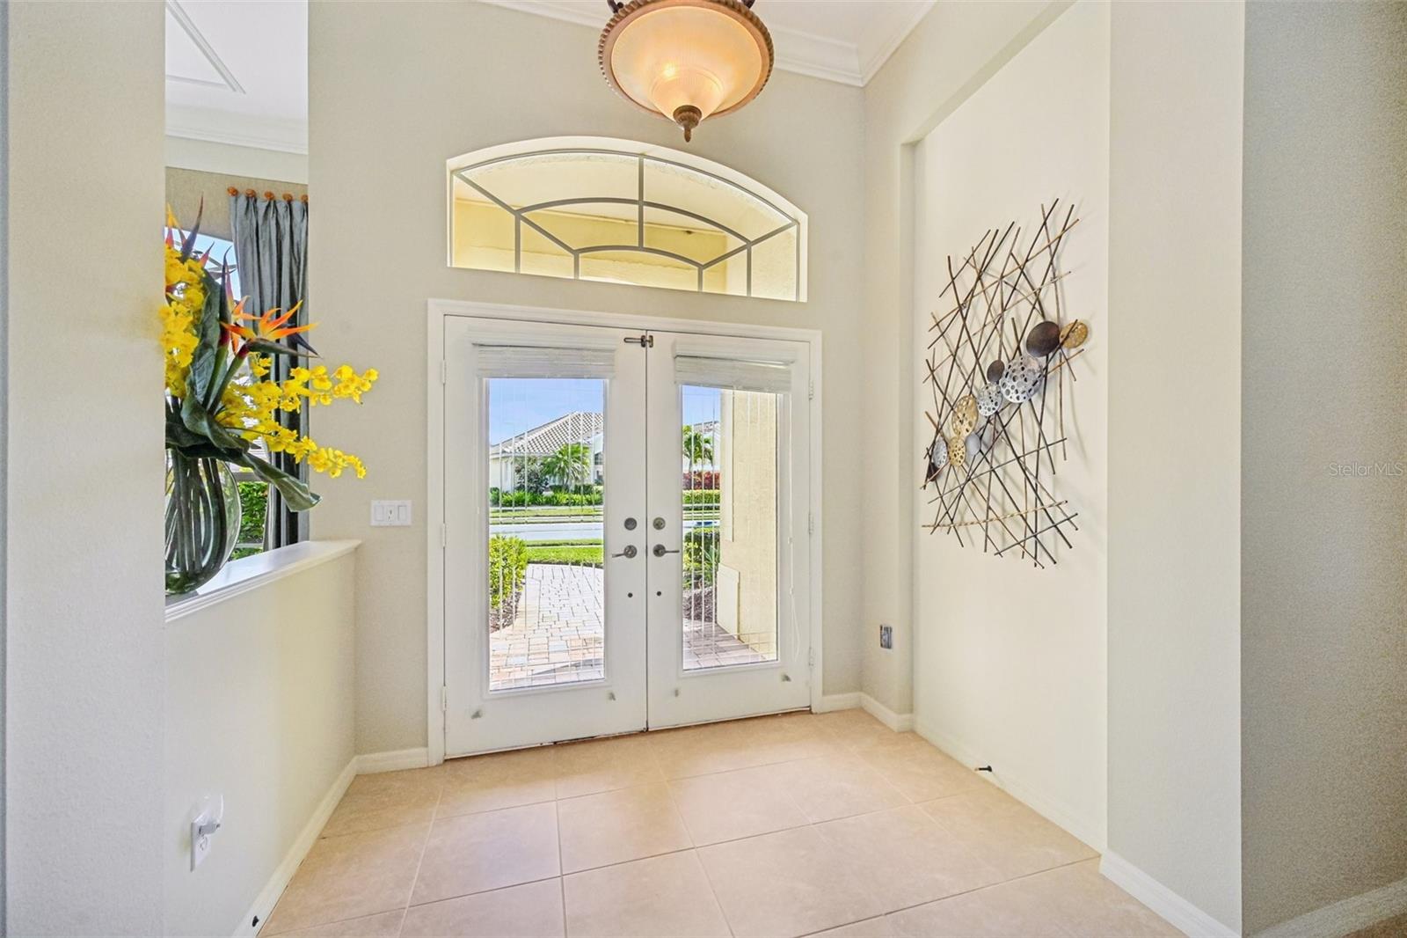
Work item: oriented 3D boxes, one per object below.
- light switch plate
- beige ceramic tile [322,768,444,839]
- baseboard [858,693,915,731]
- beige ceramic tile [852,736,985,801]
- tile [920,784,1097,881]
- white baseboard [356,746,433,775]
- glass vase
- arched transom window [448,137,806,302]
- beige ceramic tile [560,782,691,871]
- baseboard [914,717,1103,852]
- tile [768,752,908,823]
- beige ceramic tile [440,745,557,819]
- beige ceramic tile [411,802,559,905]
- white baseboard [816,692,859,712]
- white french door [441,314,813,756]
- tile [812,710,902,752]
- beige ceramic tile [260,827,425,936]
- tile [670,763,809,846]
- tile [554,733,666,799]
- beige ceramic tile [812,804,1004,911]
[{"bbox_3d":[-1.373,0.195,2.405,0.160,0.112,0.011,0,0,-17],"label":"light switch plate"},{"bbox_3d":[-1.266,1.337,2.224,0.380,0.012,0.427,0,0,-17],"label":"beige ceramic tile"},{"bbox_3d":[0.982,1.291,2.930,0.110,0.088,0.310,0,0,-17],"label":"baseboard"},{"bbox_3d":[0.962,1.335,2.442,0.380,0.010,0.430,0,0,-17],"label":"beige ceramic tile"},{"bbox_3d":[1.101,1.341,2.033,0.408,0.012,0.432,0,0,-17],"label":"tile"},{"bbox_3d":[-1.367,1.287,2.408,0.293,0.088,0.015,0,0,-17],"label":"white baseboard"},{"bbox_3d":[-1.280,0.120,1.330,0.240,0.345,0.240,0,0,-17],"label":"glass vase"},{"bbox_3d":[-0.309,-1.273,2.796,1.800,0.714,0.130,0,0,-17],"label":"arched transom window"},{"bbox_3d":[-0.306,1.333,2.058,0.447,0.010,0.430,0,0,-17],"label":"beige ceramic tile"},{"bbox_3d":[1.217,1.285,2.319,0.016,0.090,0.980,0,0,-17],"label":"baseboard"},{"bbox_3d":[0.561,1.335,2.321,0.447,0.010,0.430,0,0,-17],"label":"tile"},{"bbox_3d":[-0.869,1.337,2.354,0.452,0.012,0.447,0,0,-17],"label":"beige ceramic tile"},{"bbox_3d":[-0.742,1.337,1.932,0.452,0.012,0.432,0,0,-17],"label":"beige ceramic tile"},{"bbox_3d":[0.765,1.291,3.041,0.260,0.088,0.015,0,0,-17],"label":"white baseboard"},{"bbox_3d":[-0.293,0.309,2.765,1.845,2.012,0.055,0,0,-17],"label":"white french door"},{"bbox_3d":[0.793,1.336,2.837,0.285,0.010,0.412,0,0,-17],"label":"tile"},{"bbox_3d":[-1.142,1.336,1.812,0.380,0.012,0.432,0,0,-17],"label":"beige ceramic tile"},{"bbox_3d":[0.127,1.334,2.190,0.447,0.010,0.430,0,0,-17],"label":"tile"},{"bbox_3d":[-0.432,1.335,2.474,0.447,0.010,0.427,0,0,-17],"label":"tile"},{"bbox_3d":[0.687,1.333,1.903,0.447,0.010,0.430,0,0,-17],"label":"beige ceramic tile"}]

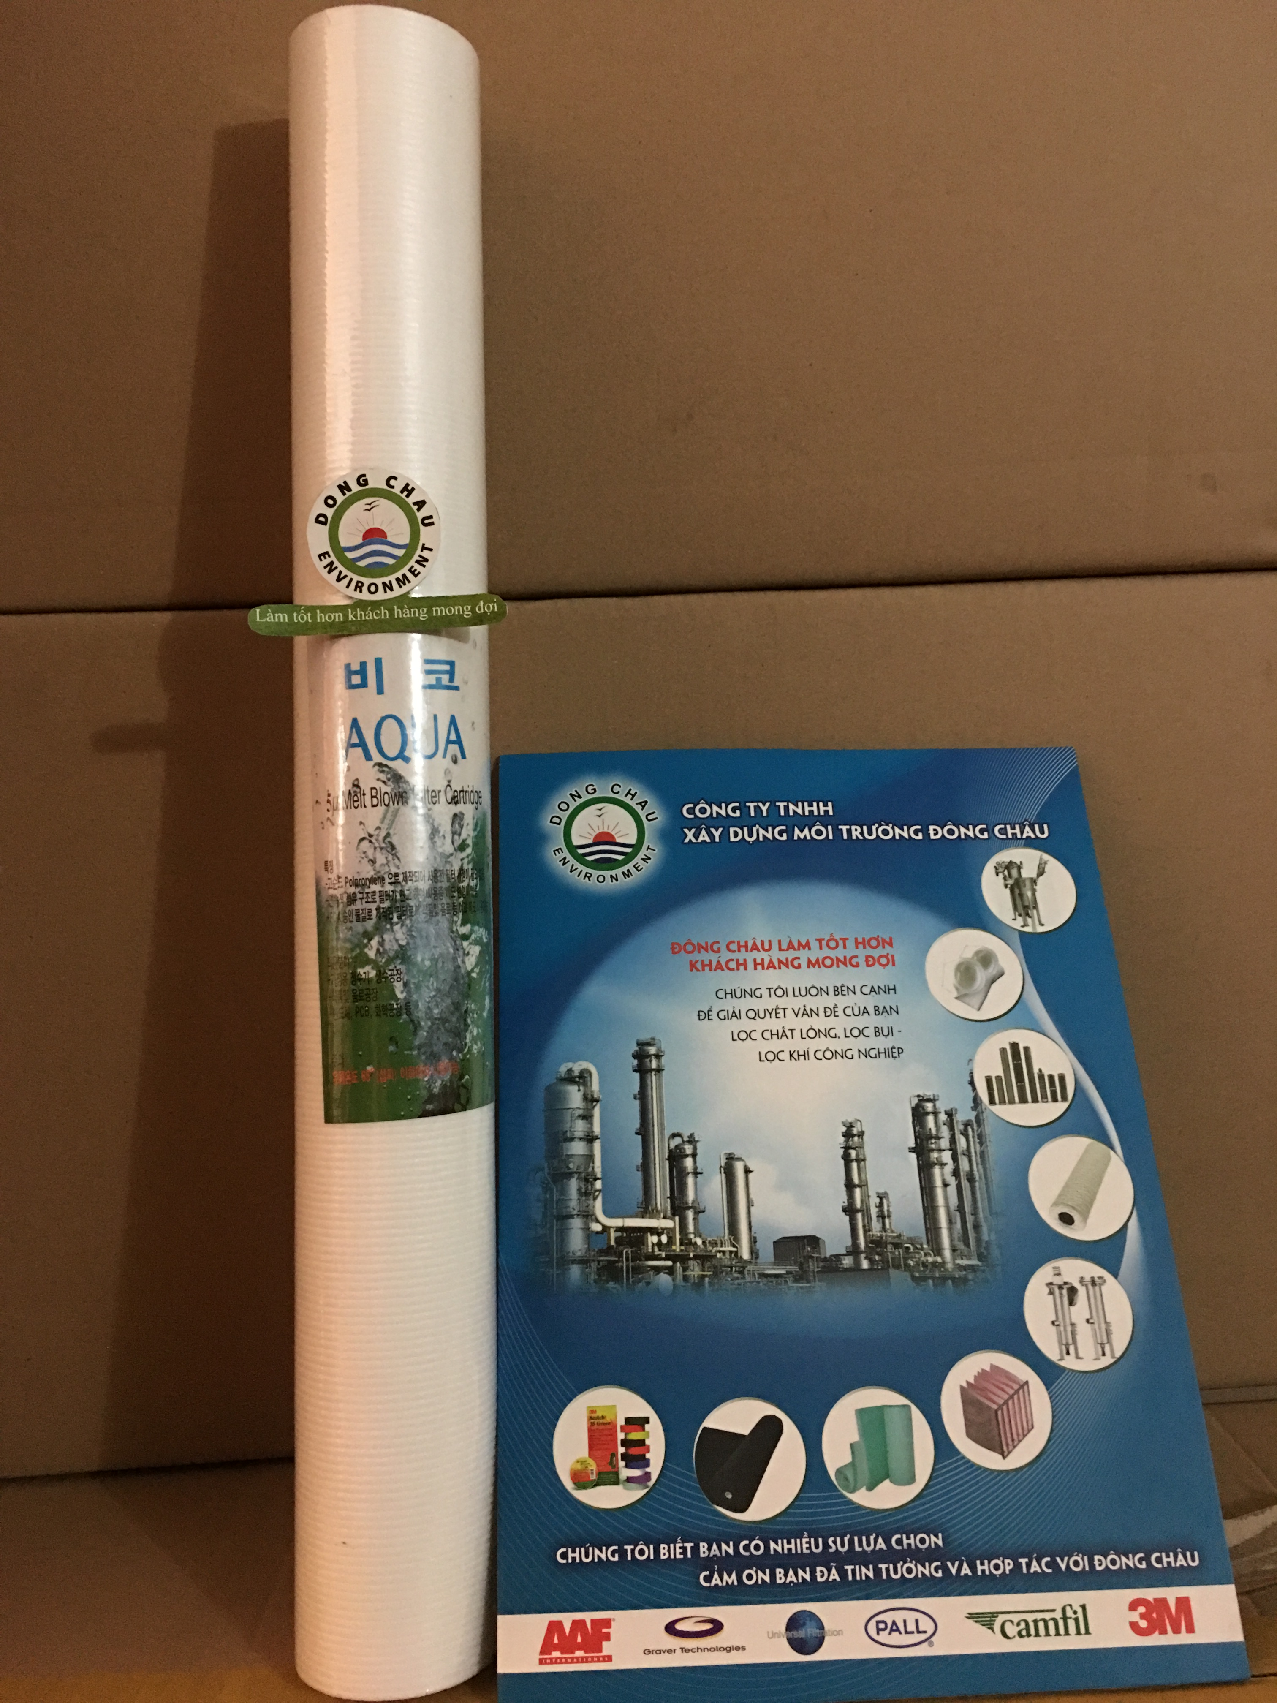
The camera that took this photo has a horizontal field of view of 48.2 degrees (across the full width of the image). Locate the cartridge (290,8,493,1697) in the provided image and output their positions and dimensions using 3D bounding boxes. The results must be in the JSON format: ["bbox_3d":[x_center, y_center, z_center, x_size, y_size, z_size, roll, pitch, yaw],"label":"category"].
[{"bbox_3d":[-0.079,-0.007,0.456,0.062,0.507,0.062,0,-4,-15],"label":"cartridge"}]

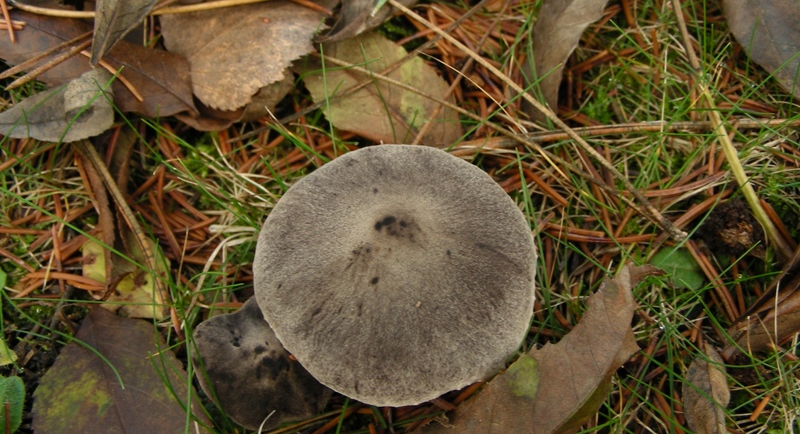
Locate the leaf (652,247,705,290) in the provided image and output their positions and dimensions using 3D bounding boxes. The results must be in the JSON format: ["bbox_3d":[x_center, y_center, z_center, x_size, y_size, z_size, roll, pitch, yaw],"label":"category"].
[{"bbox_3d":[0.085,0.015,0.285,0.012,0.006,0.016,-36,68,-17],"label":"leaf"}]

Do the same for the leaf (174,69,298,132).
[{"bbox_3d":[-0.054,-0.041,0.315,0.042,0.009,0.023,-18,63,-9],"label":"leaf"}]

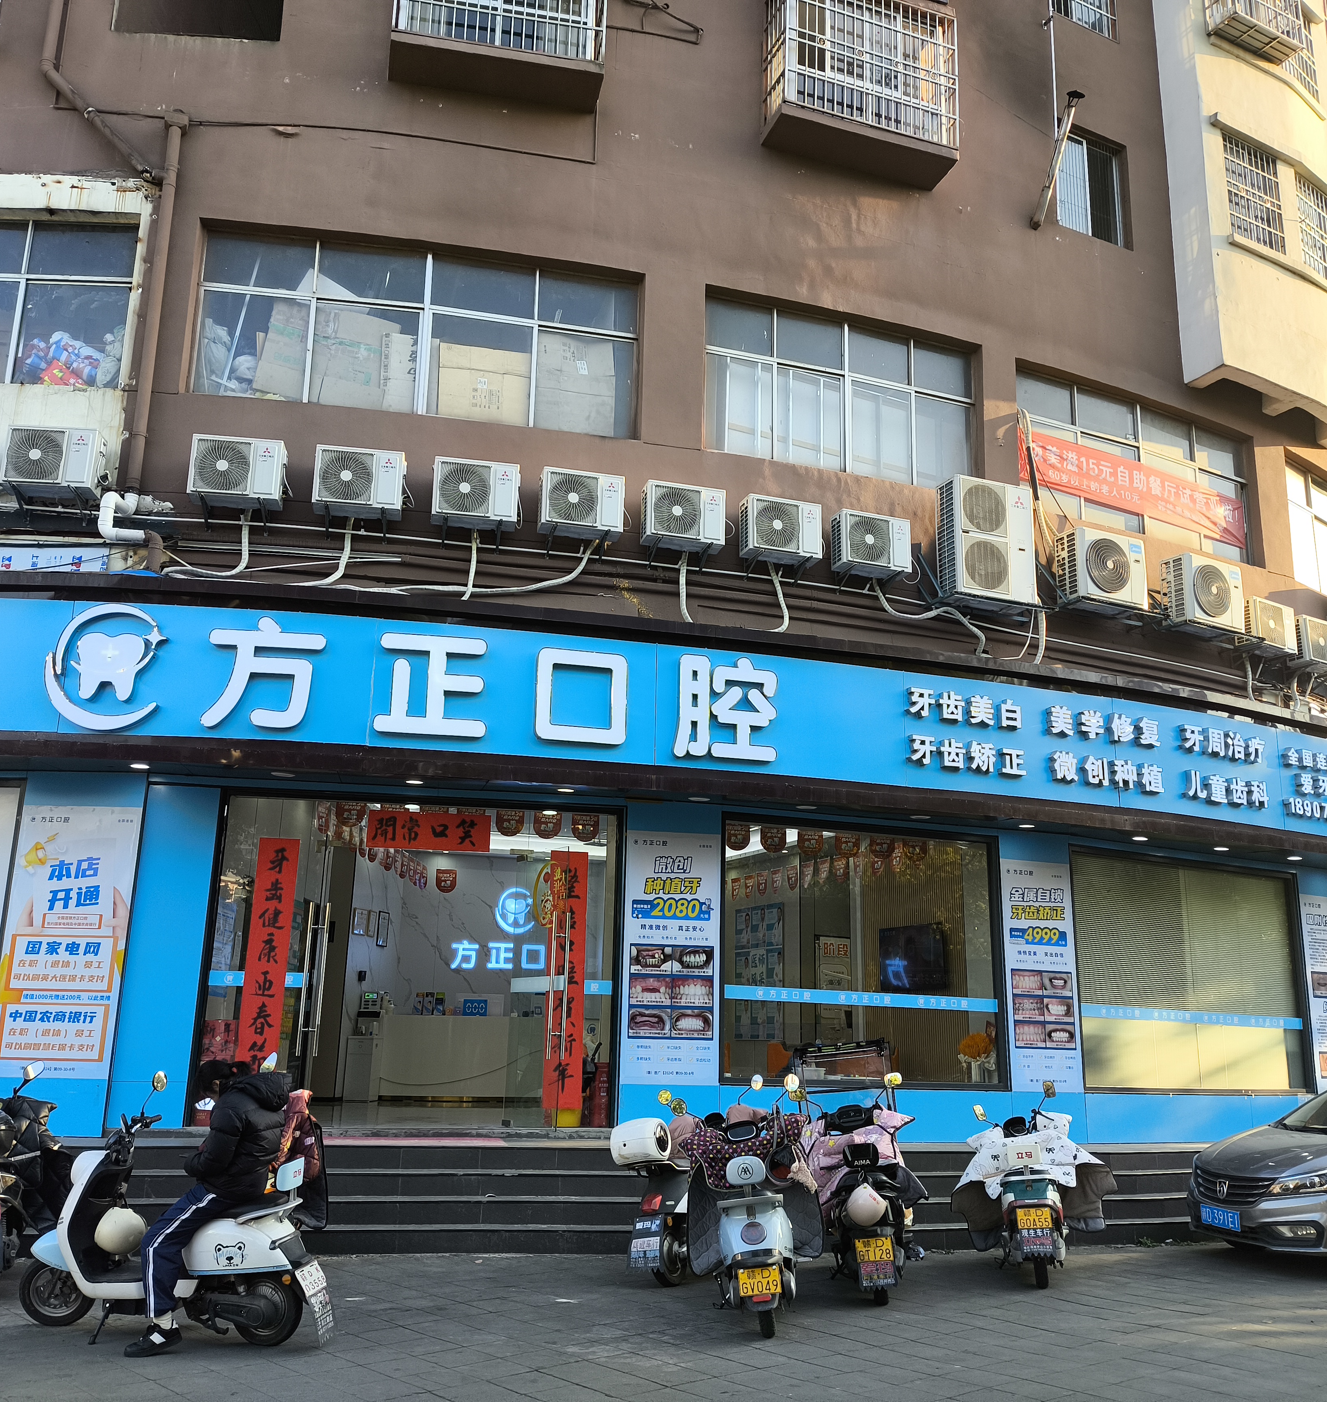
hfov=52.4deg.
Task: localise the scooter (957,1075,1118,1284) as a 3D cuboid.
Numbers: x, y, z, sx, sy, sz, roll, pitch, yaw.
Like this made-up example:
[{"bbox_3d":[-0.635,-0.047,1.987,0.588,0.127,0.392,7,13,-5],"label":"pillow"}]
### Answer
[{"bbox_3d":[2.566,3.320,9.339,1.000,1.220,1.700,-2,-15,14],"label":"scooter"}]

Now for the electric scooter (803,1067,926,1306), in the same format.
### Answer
[{"bbox_3d":[1.378,3.164,8.897,0.840,1.300,1.820,1,-15,2],"label":"electric scooter"}]

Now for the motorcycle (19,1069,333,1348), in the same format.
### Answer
[{"bbox_3d":[-2.469,2.570,6.875,1.680,1.220,0.700,-3,-15,15],"label":"motorcycle"}]

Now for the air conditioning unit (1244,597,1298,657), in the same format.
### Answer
[{"bbox_3d":[7.101,-0.857,15.921,0.800,0.560,0.300,11,-17,-33],"label":"air conditioning unit"}]

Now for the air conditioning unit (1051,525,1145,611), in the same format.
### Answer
[{"bbox_3d":[4.741,-1.380,14.597,0.925,0.775,0.360,9,-16,-26],"label":"air conditioning unit"}]

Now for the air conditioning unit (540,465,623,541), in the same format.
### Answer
[{"bbox_3d":[-0.763,-1.818,12.547,0.765,0.555,0.270,5,-15,-13],"label":"air conditioning unit"}]

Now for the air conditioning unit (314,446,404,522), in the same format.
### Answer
[{"bbox_3d":[-2.821,-2.022,12.541,0.785,0.565,0.280,4,-15,-9],"label":"air conditioning unit"}]

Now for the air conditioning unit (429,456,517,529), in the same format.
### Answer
[{"bbox_3d":[-1.781,-1.956,12.802,0.785,0.565,0.280,4,-15,-9],"label":"air conditioning unit"}]

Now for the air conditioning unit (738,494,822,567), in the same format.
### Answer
[{"bbox_3d":[1.184,-1.705,13.567,0.785,0.565,0.280,7,-16,-20],"label":"air conditioning unit"}]

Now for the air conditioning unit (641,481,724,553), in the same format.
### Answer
[{"bbox_3d":[0.196,-1.767,13.005,0.773,0.553,0.268,6,-15,-15],"label":"air conditioning unit"}]

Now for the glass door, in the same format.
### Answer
[{"bbox_3d":[-2.138,2.251,11.700,3.546,2.777,0.120,3,-15,-5],"label":"glass door"}]

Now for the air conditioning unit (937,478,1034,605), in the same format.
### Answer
[{"bbox_3d":[3.392,-1.639,14.148,0.963,1.265,0.340,7,-16,-20],"label":"air conditioning unit"}]

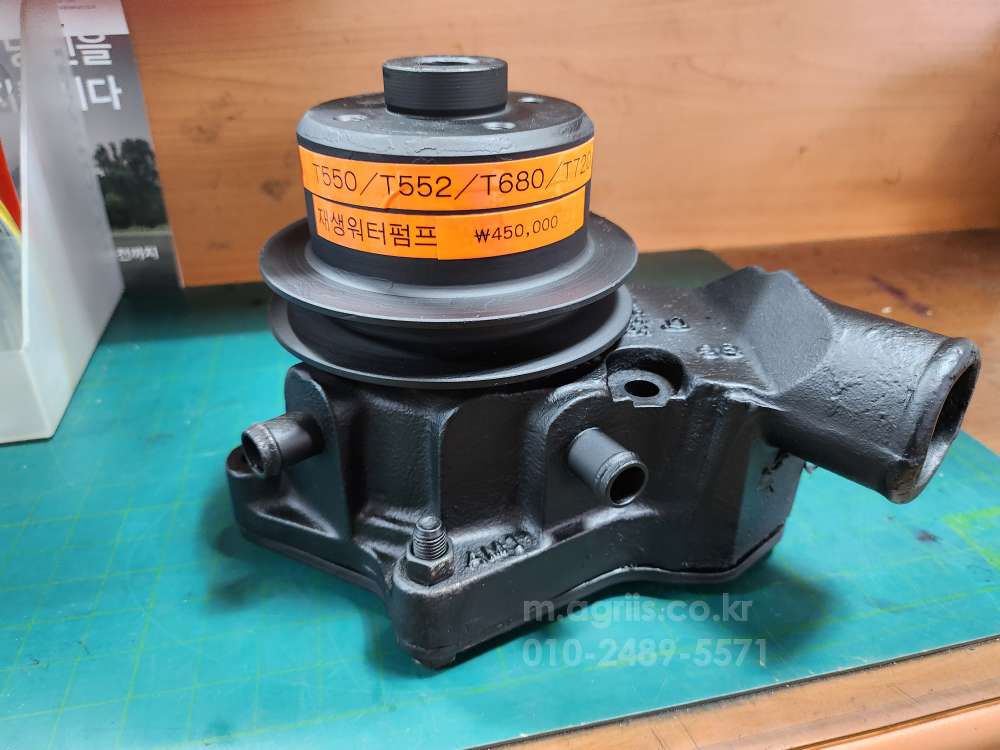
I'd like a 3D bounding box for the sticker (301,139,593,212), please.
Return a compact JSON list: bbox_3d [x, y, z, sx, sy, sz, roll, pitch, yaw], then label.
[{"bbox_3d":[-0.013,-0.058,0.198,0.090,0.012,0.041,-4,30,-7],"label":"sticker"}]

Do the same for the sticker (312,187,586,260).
[{"bbox_3d":[-0.013,-0.043,0.197,0.080,0.012,0.024,-3,30,-5],"label":"sticker"}]

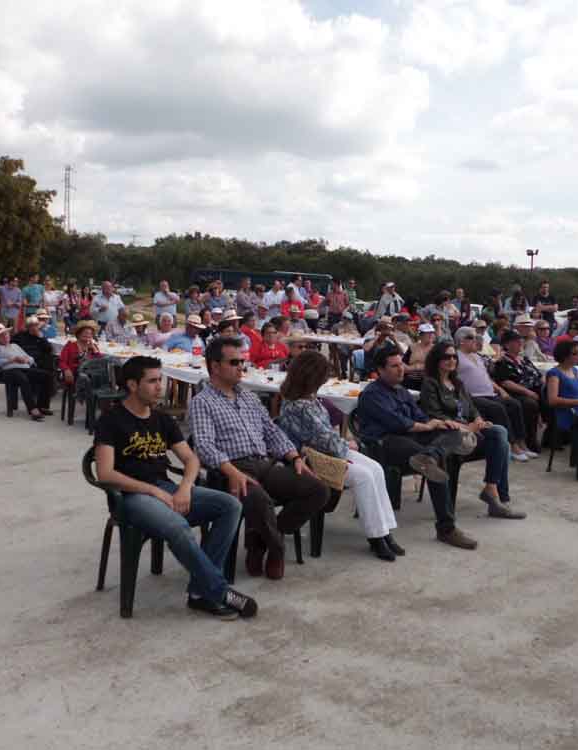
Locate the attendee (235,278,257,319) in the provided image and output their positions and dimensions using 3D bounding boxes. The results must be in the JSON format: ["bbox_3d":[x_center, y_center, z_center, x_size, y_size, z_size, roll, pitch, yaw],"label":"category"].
[{"bbox_3d":[-0.836,-1.007,14.792,0.480,1.800,0.380,-4,9,-40],"label":"attendee"}]

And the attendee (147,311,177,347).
[{"bbox_3d":[-1.774,-0.224,10.700,0.550,1.270,0.720,0,7,-9],"label":"attendee"}]

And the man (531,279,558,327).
[{"bbox_3d":[4.669,-0.832,13.694,0.540,1.770,0.360,0,7,-3],"label":"man"}]

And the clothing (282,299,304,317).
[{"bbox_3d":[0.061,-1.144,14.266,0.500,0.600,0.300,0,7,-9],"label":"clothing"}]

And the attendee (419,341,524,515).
[{"bbox_3d":[1.367,0.407,5.656,0.530,1.240,0.870,-3,8,-37],"label":"attendee"}]

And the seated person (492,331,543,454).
[{"bbox_3d":[2.357,0.212,7.616,0.550,1.250,0.800,-3,7,-33],"label":"seated person"}]

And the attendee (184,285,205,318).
[{"bbox_3d":[-1.939,-1.035,15.578,0.480,1.660,0.360,-2,7,-30],"label":"attendee"}]

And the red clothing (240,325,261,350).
[{"bbox_3d":[-0.487,-0.404,10.014,0.430,0.530,0.310,-3,8,-37],"label":"red clothing"}]

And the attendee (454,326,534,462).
[{"bbox_3d":[2.028,0.170,7.452,0.850,1.270,0.580,7,9,43],"label":"attendee"}]

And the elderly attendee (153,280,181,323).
[{"bbox_3d":[-2.316,-0.875,14.200,0.520,1.750,0.400,0,7,-12],"label":"elderly attendee"}]

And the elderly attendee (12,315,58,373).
[{"bbox_3d":[-3.328,-0.155,9.900,0.800,1.250,0.560,7,9,41],"label":"elderly attendee"}]

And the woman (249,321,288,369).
[{"bbox_3d":[-0.193,0.031,8.800,0.500,1.260,0.720,0,7,-14],"label":"woman"}]

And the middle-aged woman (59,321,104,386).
[{"bbox_3d":[-2.425,-0.023,8.950,0.540,1.240,0.760,-3,8,-30],"label":"middle-aged woman"}]

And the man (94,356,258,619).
[{"bbox_3d":[-0.586,0.561,3.927,0.600,1.290,0.800,-6,10,-44],"label":"man"}]

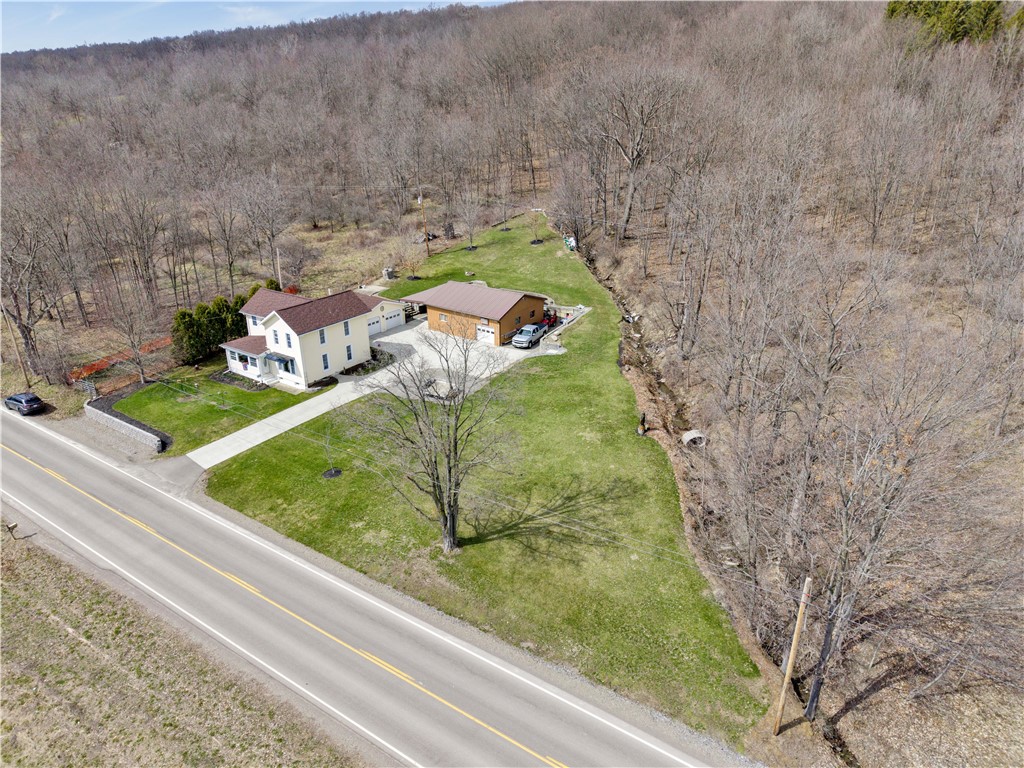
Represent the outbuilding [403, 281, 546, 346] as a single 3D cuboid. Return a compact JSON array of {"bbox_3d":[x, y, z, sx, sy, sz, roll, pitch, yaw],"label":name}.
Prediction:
[{"bbox_3d":[-4.684,-9.948,85.718,14.790,5.000,10.580,15,27,30],"label":"outbuilding"}]

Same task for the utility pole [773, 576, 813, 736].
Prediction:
[{"bbox_3d":[12.884,12.749,31.264,0.300,9.500,0.300,14,27,30],"label":"utility pole"}]

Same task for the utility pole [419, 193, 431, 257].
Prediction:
[{"bbox_3d":[-12.872,-23.693,100.936,0.450,9.920,0.450,12,29,31],"label":"utility pole"}]

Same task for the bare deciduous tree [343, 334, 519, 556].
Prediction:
[{"bbox_3d":[-5.091,4.136,43.422,10.600,15.770,10.000,0,23,0],"label":"bare deciduous tree"}]

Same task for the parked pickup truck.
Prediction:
[{"bbox_3d":[2.119,-5.788,79.969,2.030,1.870,5.800,11,25,23],"label":"parked pickup truck"}]

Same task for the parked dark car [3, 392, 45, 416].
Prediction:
[{"bbox_3d":[-49.201,1.787,68.531,4.580,1.630,1.840,15,27,30],"label":"parked dark car"}]

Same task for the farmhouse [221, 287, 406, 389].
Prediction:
[{"bbox_3d":[-20.725,-7.465,79.548,11.420,7.880,22.550,15,27,30],"label":"farmhouse"}]

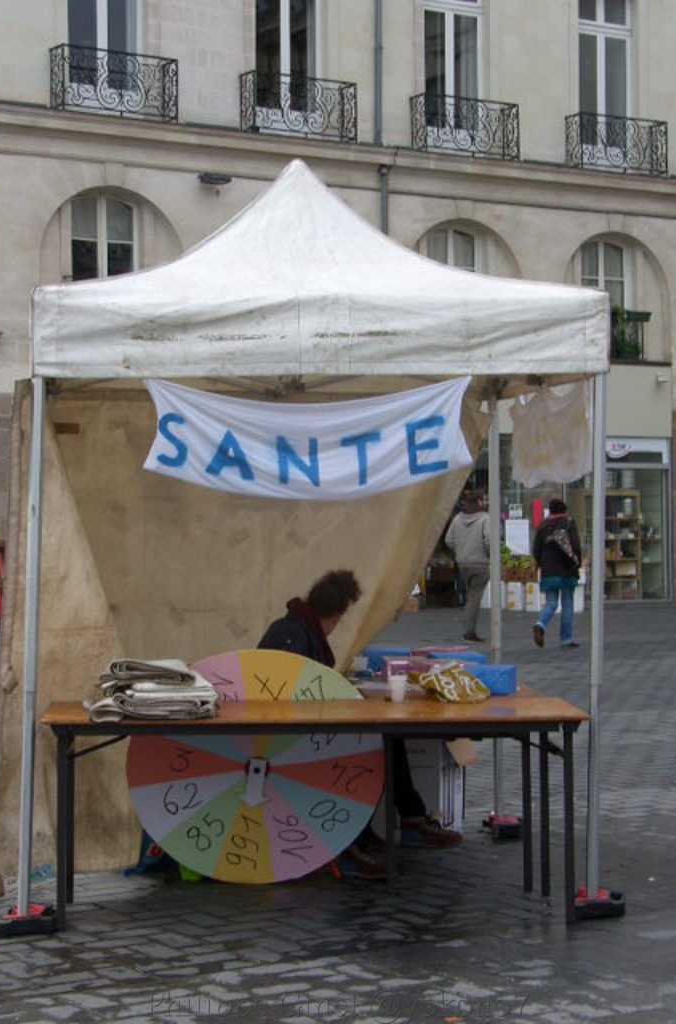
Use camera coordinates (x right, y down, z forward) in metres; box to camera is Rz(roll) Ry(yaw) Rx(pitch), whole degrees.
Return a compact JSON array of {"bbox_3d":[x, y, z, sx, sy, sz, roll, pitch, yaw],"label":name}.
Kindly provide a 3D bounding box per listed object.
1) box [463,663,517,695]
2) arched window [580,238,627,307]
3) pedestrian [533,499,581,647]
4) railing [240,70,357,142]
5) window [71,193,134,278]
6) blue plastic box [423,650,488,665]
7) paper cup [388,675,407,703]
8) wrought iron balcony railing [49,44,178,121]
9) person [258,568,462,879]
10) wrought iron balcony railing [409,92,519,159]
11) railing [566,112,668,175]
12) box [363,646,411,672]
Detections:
[{"bbox_3d":[0.640,0.703,8.640,0.200,0.115,0.200,-1,-1,14],"label":"box"},{"bbox_3d":[4.679,-3.846,36.667,1.180,1.950,0.150,0,-1,-32],"label":"arched window"},{"bbox_3d":[2.481,0.678,23.400,0.480,1.650,0.480,-1,-1,31],"label":"pedestrian"},{"bbox_3d":[-0.603,-6.348,32.705,1.882,0.945,0.442,0,-1,-32],"label":"railing"},{"bbox_3d":[-3.604,-3.849,31.494,1.155,1.950,0.150,0,-1,-32],"label":"window"},{"bbox_3d":[0.529,0.681,9.250,0.240,0.115,0.220,-1,-1,14],"label":"blue plastic box"},{"bbox_3d":[0.238,0.702,8.200,0.074,0.106,0.074,0,-1,0],"label":"paper cup"},{"bbox_3d":[-3.340,-6.346,30.995,1.882,0.945,0.442,0,-1,-32],"label":"wrought iron balcony railing"},{"bbox_3d":[0.106,0.884,9.000,0.850,1.270,0.660,0,-1,-6],"label":"person"},{"bbox_3d":[2.134,-6.350,34.414,1.882,0.945,0.442,0,-1,-32],"label":"wrought iron balcony railing"},{"bbox_3d":[4.870,-6.351,36.123,1.882,0.945,0.442,0,-1,-32],"label":"railing"},{"bbox_3d":[0.234,0.693,9.600,0.230,0.115,0.220,-1,-1,3],"label":"box"}]

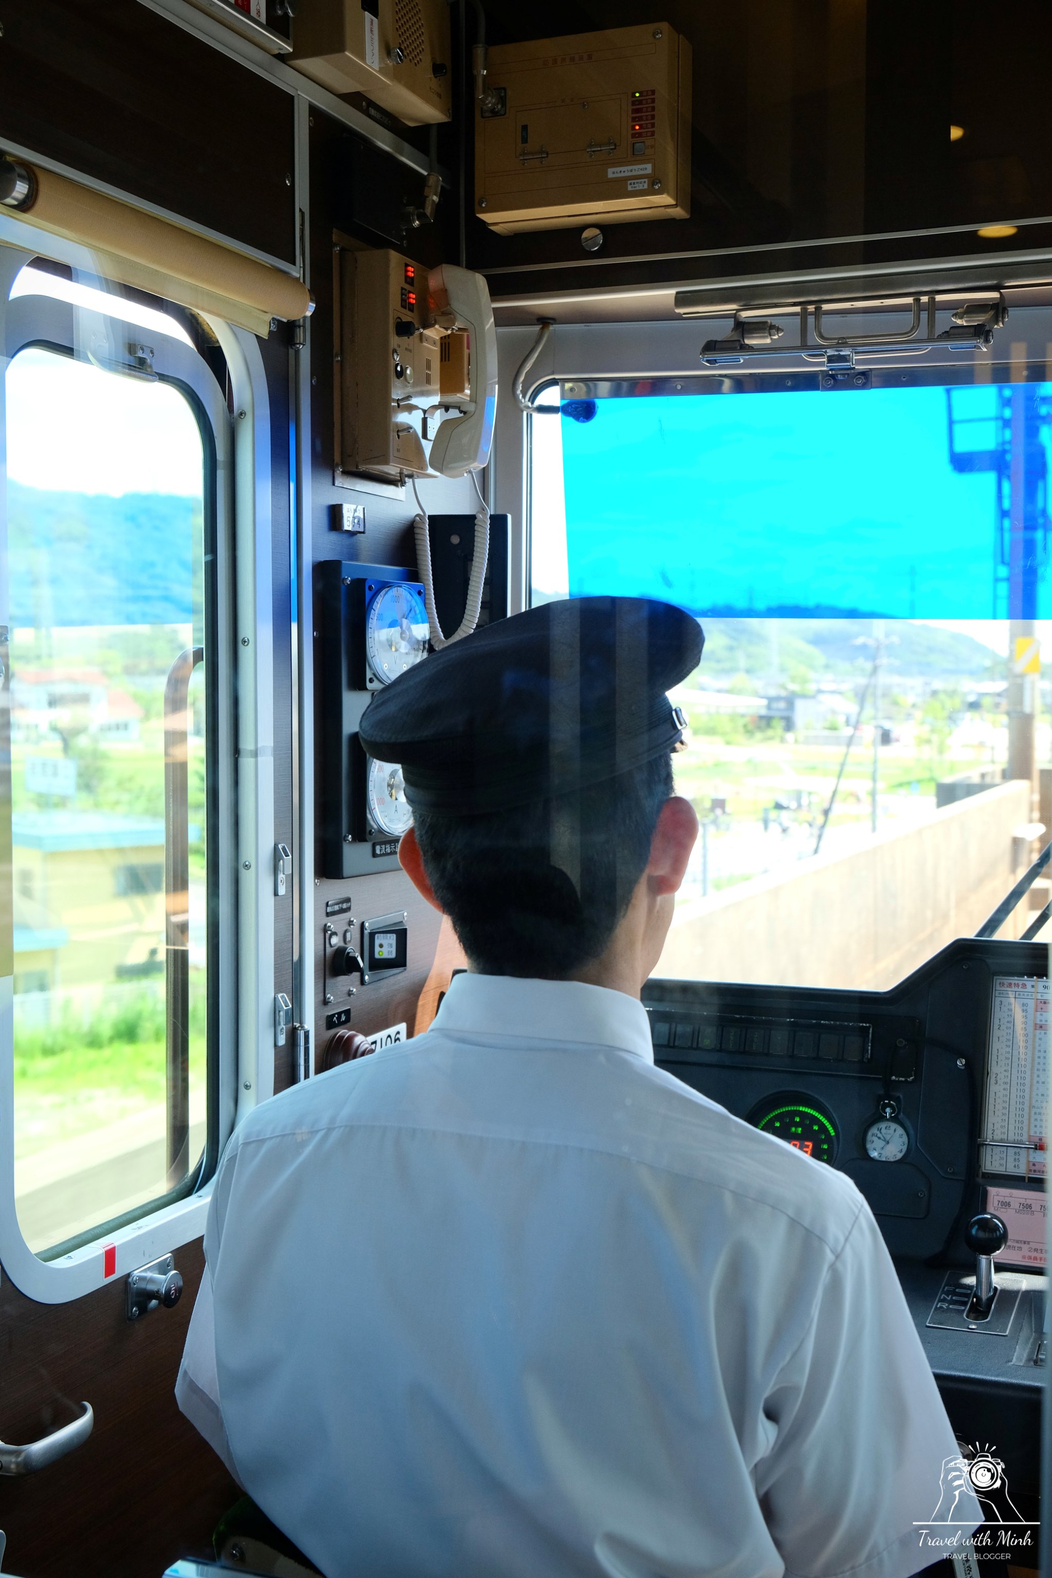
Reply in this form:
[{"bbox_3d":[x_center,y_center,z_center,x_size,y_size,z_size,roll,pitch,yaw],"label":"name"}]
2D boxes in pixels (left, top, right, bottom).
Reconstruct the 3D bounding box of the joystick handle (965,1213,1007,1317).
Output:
[{"bbox_3d":[0.422,0.435,1.570,0.039,0.095,0.040,1,3,22],"label":"joystick handle"}]

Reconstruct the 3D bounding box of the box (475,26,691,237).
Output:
[{"bbox_3d":[0.061,-0.709,1.848,0.215,0.175,0.086,1,3,20],"label":"box"}]

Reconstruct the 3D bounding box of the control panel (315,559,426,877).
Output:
[{"bbox_3d":[-0.149,-0.073,1.762,0.047,0.315,0.142,2,4,28],"label":"control panel"}]

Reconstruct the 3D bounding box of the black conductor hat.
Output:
[{"bbox_3d":[0.011,-0.058,1.145,0.238,0.120,0.268,-4,14,23],"label":"black conductor hat"}]

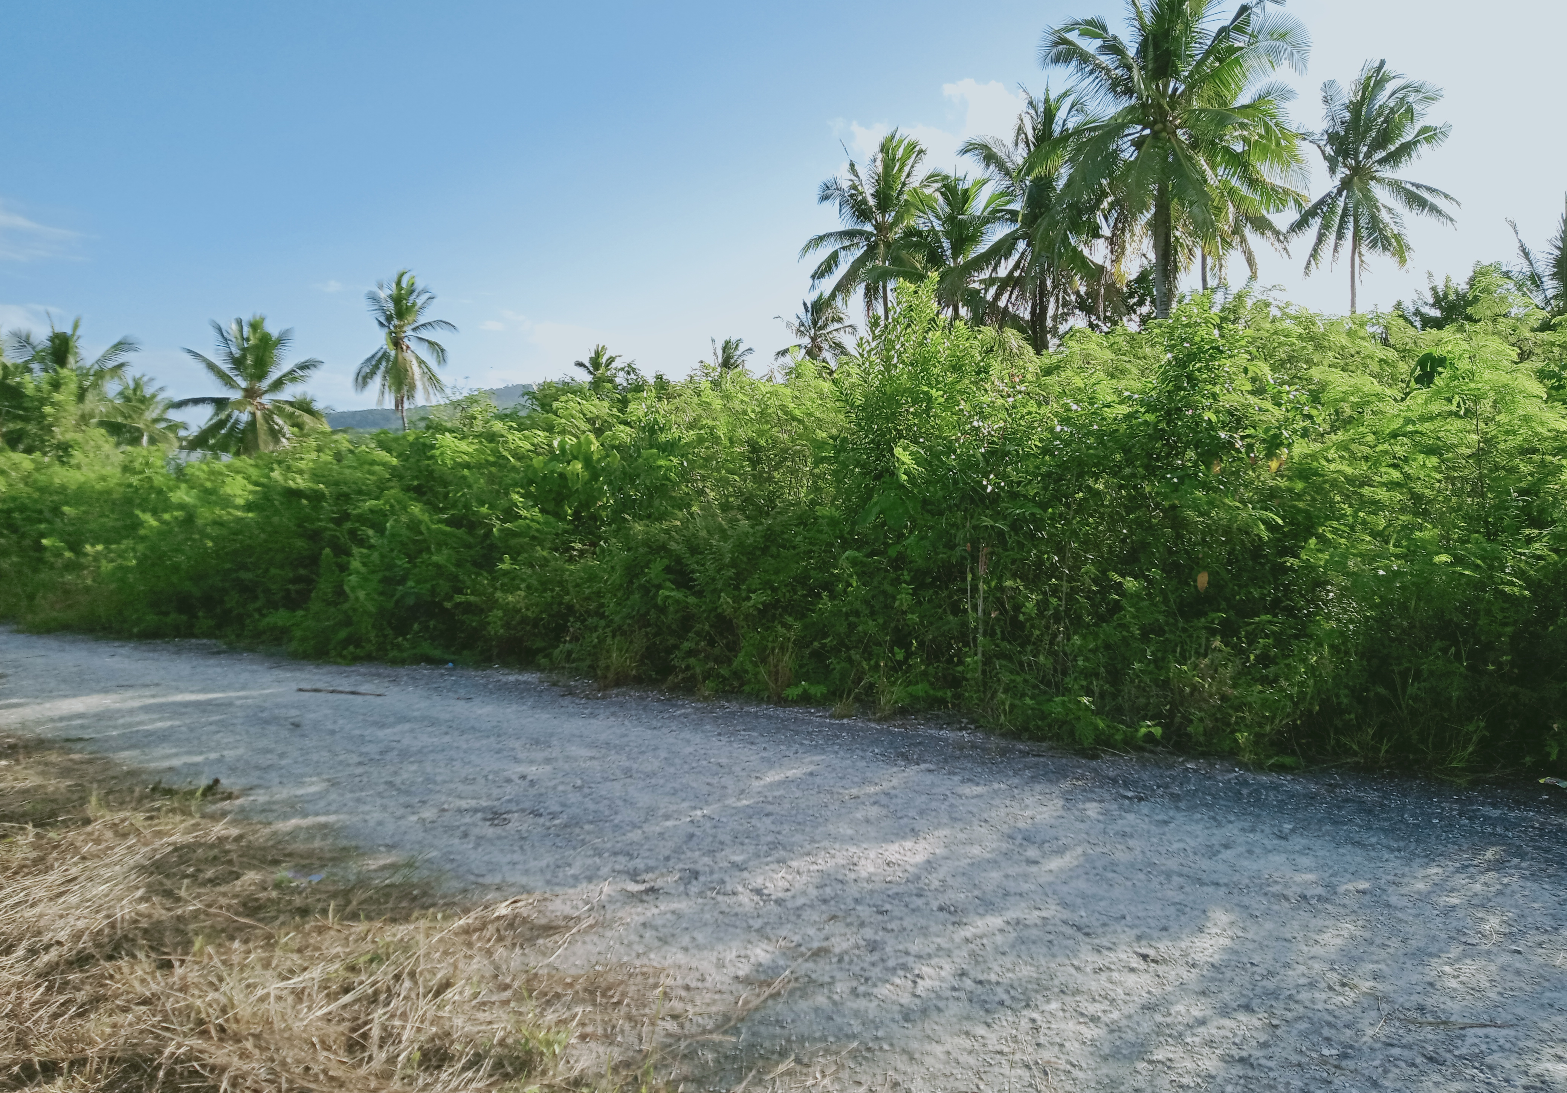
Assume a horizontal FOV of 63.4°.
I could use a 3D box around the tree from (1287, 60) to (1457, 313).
[{"bbox_3d":[19.955,-7.807,43.122,5.730,17.400,5.730,0,1,0],"label":"tree"}]

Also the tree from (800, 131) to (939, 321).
[{"bbox_3d":[3.291,-7.286,47.114,5.360,16.250,5.360,0,1,0],"label":"tree"}]

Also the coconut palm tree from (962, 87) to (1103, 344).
[{"bbox_3d":[7.652,-6.408,38.103,4.770,14.750,4.770,0,1,0],"label":"coconut palm tree"}]

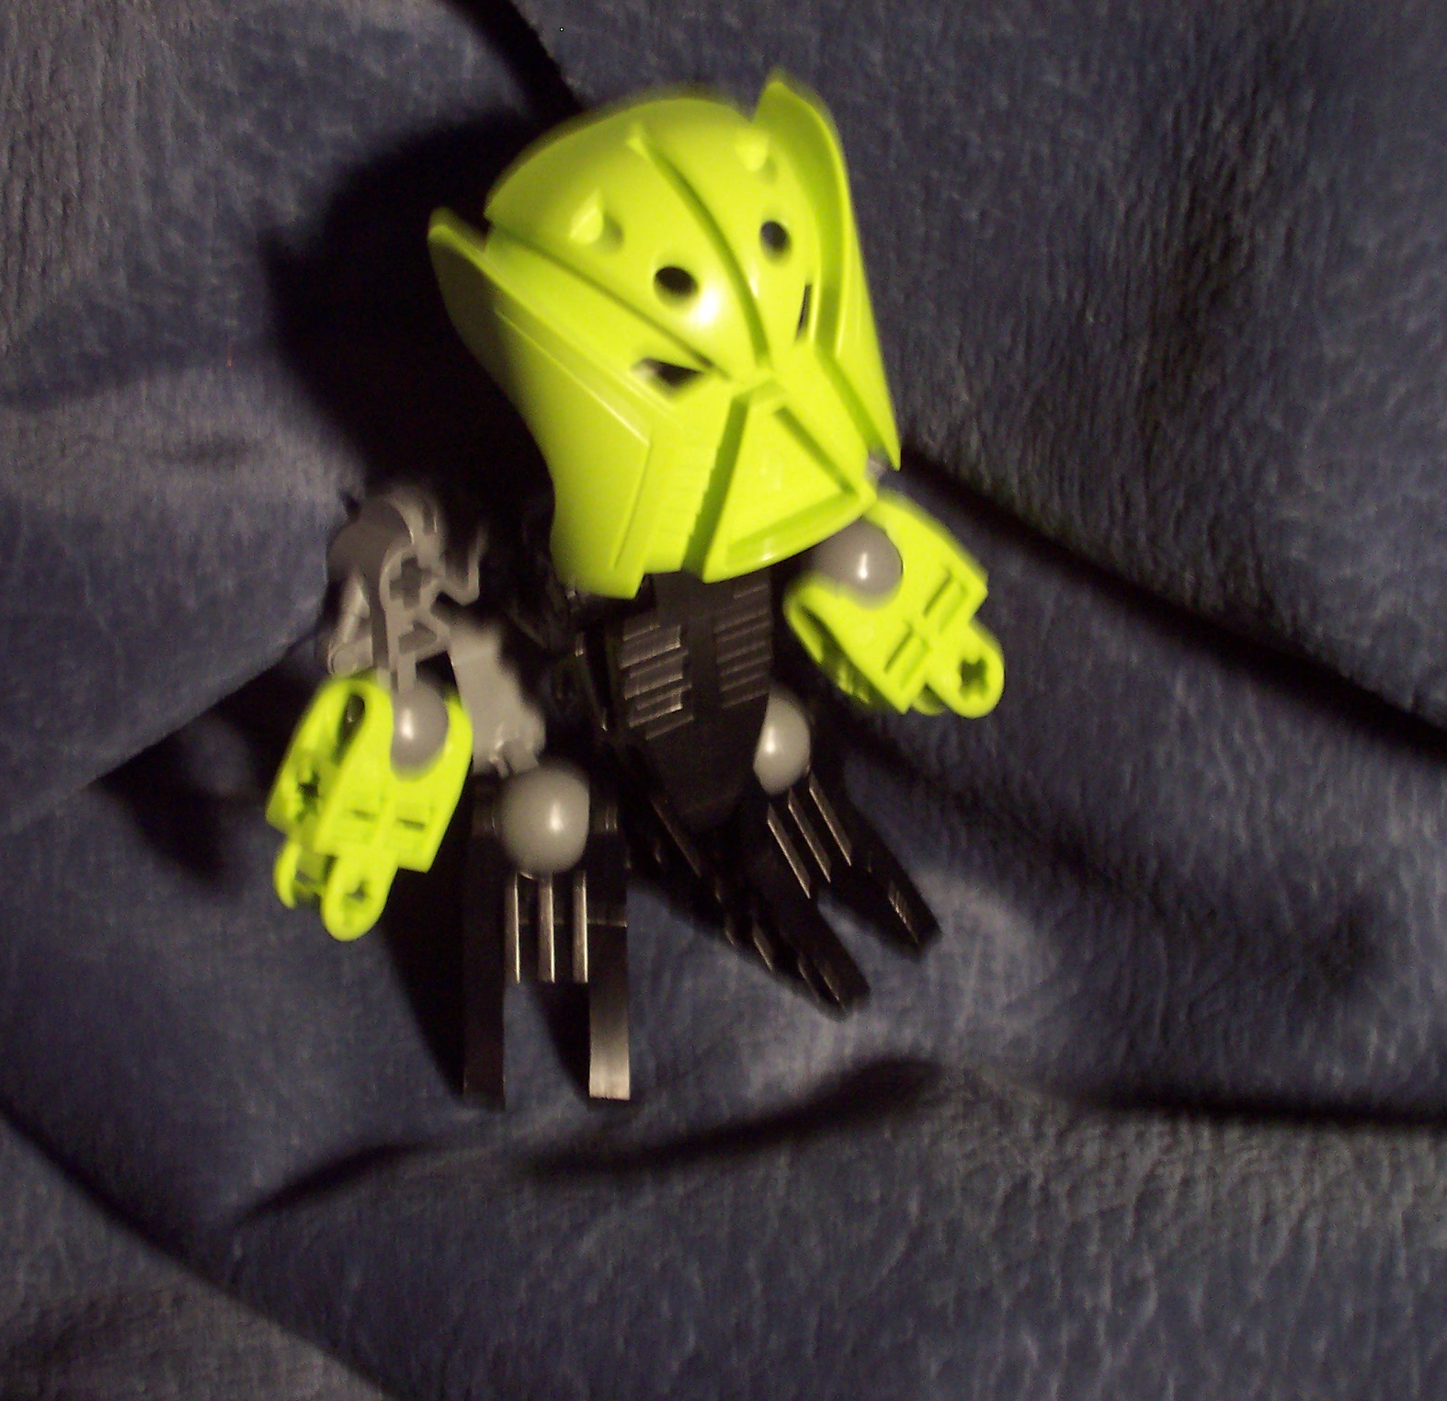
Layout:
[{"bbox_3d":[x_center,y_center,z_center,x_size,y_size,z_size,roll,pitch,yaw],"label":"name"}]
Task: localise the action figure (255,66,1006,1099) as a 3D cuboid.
[{"bbox_3d":[-0.012,-0.013,0.299,0.072,0.090,0.059,-15,42,-17],"label":"action figure"}]

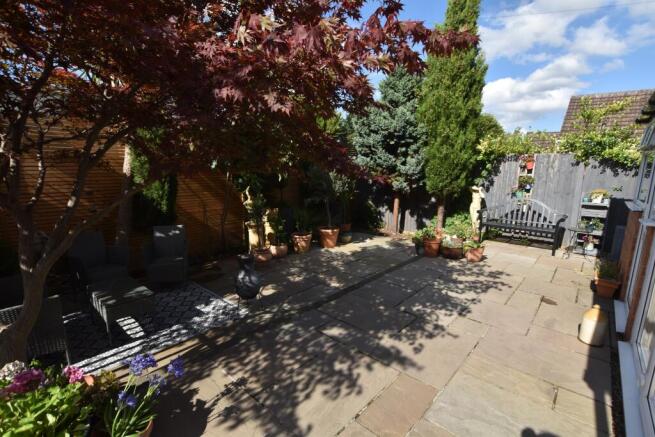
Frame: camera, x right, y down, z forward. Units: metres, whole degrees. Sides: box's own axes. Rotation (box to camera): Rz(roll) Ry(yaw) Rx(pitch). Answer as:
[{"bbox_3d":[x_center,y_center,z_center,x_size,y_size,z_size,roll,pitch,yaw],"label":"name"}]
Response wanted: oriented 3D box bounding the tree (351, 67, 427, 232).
[{"bbox_3d":[1.424,-1.540,6.969,1.780,3.850,1.750,0,8,0],"label":"tree"}]

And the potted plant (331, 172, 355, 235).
[{"bbox_3d":[0.380,-0.352,7.377,0.600,1.680,0.580,0,8,0],"label":"potted plant"}]

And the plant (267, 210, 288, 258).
[{"bbox_3d":[-0.970,0.294,5.644,0.424,0.902,0.424,-2,8,-10],"label":"plant"}]

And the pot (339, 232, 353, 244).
[{"bbox_3d":[0.377,0.419,6.125,0.300,0.220,0.300,0,8,0],"label":"pot"}]

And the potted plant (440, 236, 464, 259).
[{"bbox_3d":[2.387,0.538,5.560,0.422,0.394,0.422,3,8,23],"label":"potted plant"}]

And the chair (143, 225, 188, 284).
[{"bbox_3d":[-2.432,0.542,4.430,0.570,0.750,0.620,-3,8,-22],"label":"chair"}]

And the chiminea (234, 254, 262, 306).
[{"bbox_3d":[-0.879,0.686,3.245,0.300,0.590,0.300,2,9,18],"label":"chiminea"}]

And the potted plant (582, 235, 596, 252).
[{"bbox_3d":[5.104,0.466,5.671,0.202,0.310,0.202,7,10,42],"label":"potted plant"}]

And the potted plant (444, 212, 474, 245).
[{"bbox_3d":[2.629,0.239,5.800,0.600,0.720,0.550,0,8,0],"label":"potted plant"}]

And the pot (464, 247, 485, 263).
[{"bbox_3d":[2.519,0.622,4.995,0.293,0.201,0.293,0,8,0],"label":"pot"}]

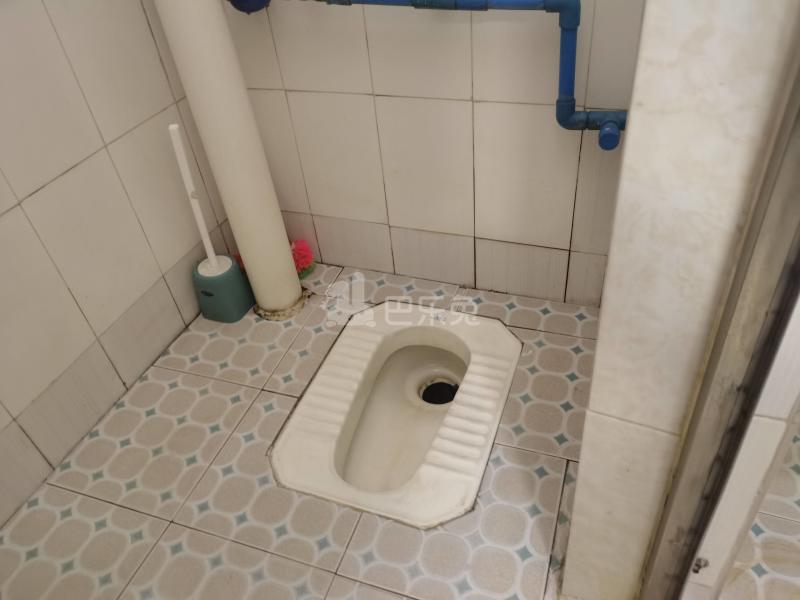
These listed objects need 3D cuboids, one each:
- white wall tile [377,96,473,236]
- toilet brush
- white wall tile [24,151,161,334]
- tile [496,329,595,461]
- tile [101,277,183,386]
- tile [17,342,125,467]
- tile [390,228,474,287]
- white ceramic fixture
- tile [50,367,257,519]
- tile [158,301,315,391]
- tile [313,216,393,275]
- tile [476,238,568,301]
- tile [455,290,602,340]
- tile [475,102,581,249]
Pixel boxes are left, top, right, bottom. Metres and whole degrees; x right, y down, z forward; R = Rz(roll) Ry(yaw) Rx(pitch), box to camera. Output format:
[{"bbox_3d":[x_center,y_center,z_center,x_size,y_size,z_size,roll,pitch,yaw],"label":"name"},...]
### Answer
[{"bbox_3d":[0.058,-0.269,1.281,0.200,0.304,0.010,10,43,19],"label":"white wall tile"},{"bbox_3d":[-0.417,-0.149,1.323,0.108,0.445,0.105,10,43,19],"label":"toilet brush"},{"bbox_3d":[-0.558,-0.102,1.162,0.010,0.300,0.199,9,42,21],"label":"white wall tile"},{"bbox_3d":[0.259,0.166,1.193,0.204,0.010,0.304,9,42,18],"label":"tile"},{"bbox_3d":[-0.537,0.070,1.311,0.010,0.150,0.200,11,44,20],"label":"tile"},{"bbox_3d":[-0.612,0.195,1.175,0.010,0.150,0.200,11,44,20],"label":"tile"},{"bbox_3d":[0.077,-0.100,1.420,0.198,0.140,0.010,10,42,19],"label":"tile"},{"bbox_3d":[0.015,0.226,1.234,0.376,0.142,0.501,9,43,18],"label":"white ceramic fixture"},{"bbox_3d":[-0.455,0.258,1.186,0.272,0.010,0.300,9,42,18],"label":"tile"},{"bbox_3d":[-0.350,0.069,1.397,0.264,0.010,0.304,9,42,18],"label":"tile"},{"bbox_3d":[-0.107,-0.133,1.491,0.200,0.143,0.010,10,43,19],"label":"tile"},{"bbox_3d":[0.265,-0.068,1.360,0.200,0.143,0.010,10,43,19],"label":"tile"},{"bbox_3d":[0.267,0.029,1.344,0.304,0.010,0.102,9,43,18],"label":"tile"},{"bbox_3d":[0.244,-0.237,1.216,0.200,0.304,0.010,10,43,19],"label":"tile"}]

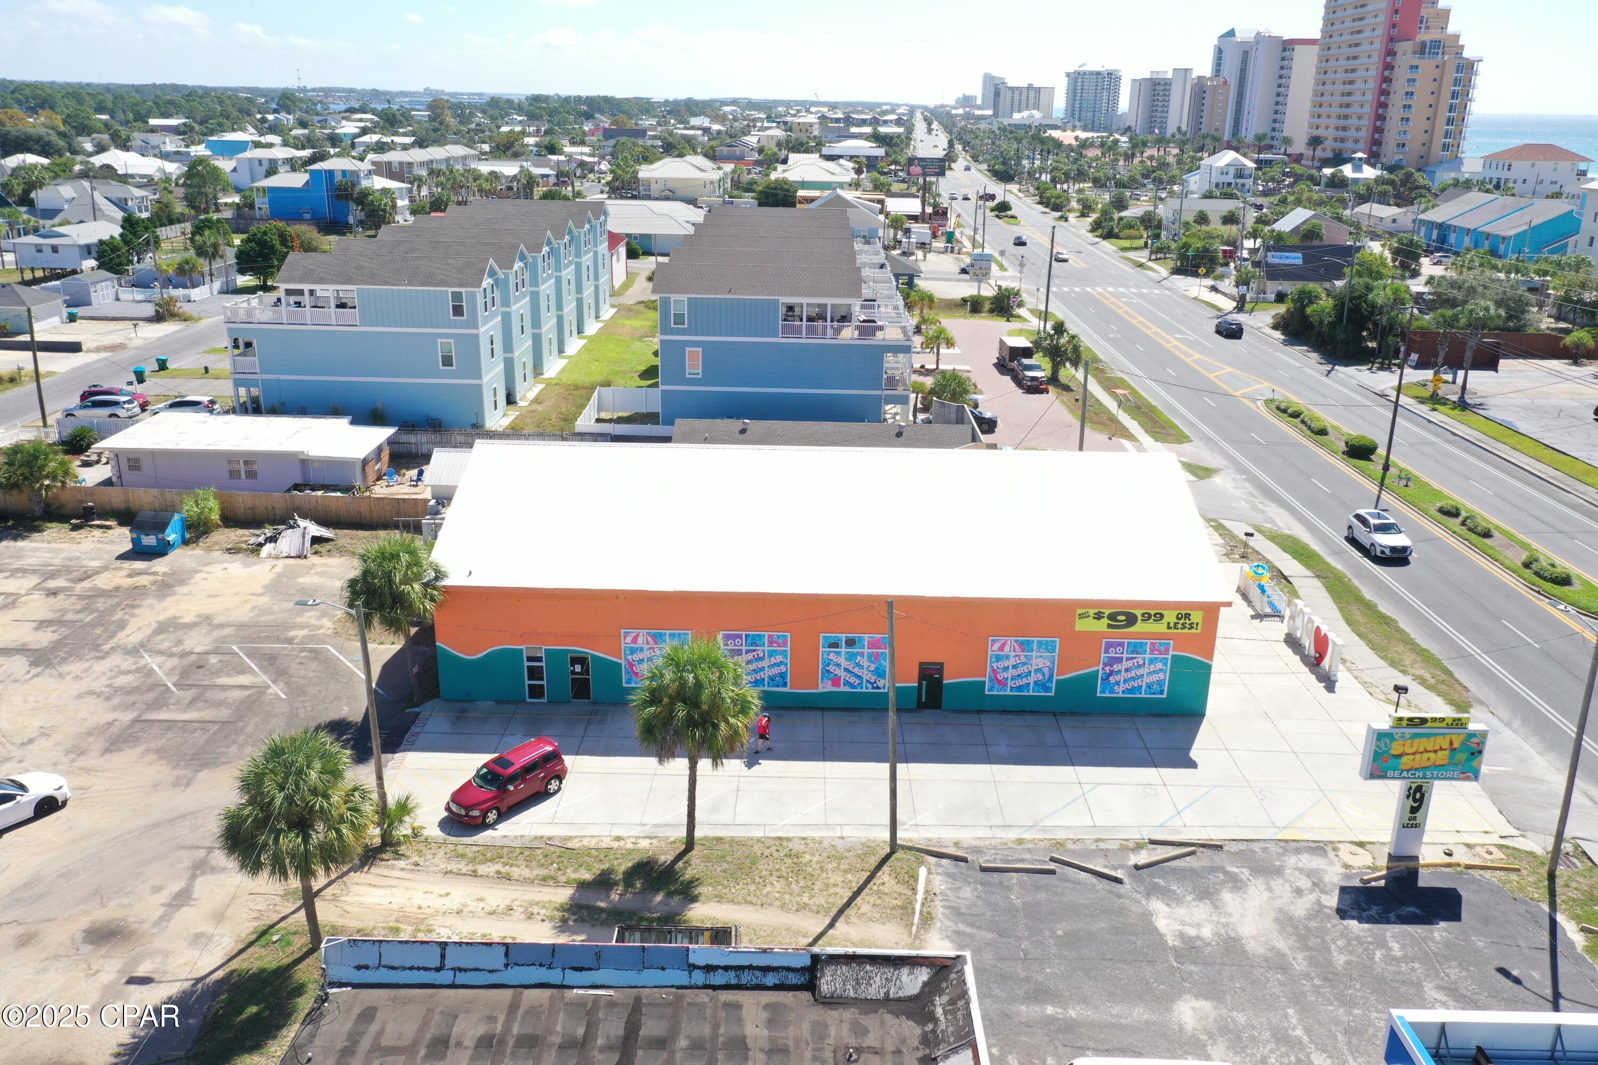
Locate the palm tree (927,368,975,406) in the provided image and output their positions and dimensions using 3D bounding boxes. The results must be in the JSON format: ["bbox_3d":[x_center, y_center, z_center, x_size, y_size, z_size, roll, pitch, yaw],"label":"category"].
[{"bbox_3d":[12.515,-11.835,101.733,3.550,3.300,3.550,1,19,0],"label":"palm tree"}]

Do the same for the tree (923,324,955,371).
[{"bbox_3d":[13.159,-17.338,116.483,3.085,4.229,3.085,1,19,0],"label":"tree"}]

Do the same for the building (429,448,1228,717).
[{"bbox_3d":[1.161,0.158,58.950,32.437,8.756,19.204,1,19,0],"label":"building"}]

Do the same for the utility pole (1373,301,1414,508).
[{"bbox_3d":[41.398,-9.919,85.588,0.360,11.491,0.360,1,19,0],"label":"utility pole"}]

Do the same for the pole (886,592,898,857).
[{"bbox_3d":[3.038,6.465,40.426,0.279,9.154,0.279,-2,19,1],"label":"pole"}]

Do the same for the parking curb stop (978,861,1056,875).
[{"bbox_3d":[6.964,10.707,39.454,2.396,0.155,0.175,1,19,2],"label":"parking curb stop"}]

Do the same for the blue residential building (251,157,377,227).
[{"bbox_3d":[-89.131,-63.026,229.492,19.000,11.400,9.500,1,19,0],"label":"blue residential building"}]

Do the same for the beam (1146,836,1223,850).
[{"bbox_3d":[13.215,10.654,42.435,2.443,0.130,0.140,3,19,6],"label":"beam"}]

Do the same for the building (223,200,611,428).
[{"bbox_3d":[-32.338,-23.806,120.723,19.104,12.040,61.988,1,19,0],"label":"building"}]

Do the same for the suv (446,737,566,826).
[{"bbox_3d":[-10.070,8.509,42.751,1.760,1.630,4.475,16,25,38],"label":"suv"}]

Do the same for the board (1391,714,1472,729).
[{"bbox_3d":[19.872,5.952,39.130,2.420,0.400,0.200,1,19,-1],"label":"board"}]

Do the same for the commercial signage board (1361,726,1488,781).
[{"bbox_3d":[20.682,7.289,41.116,3.781,1.920,0.448,1,19,0],"label":"commercial signage board"}]

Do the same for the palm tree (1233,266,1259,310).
[{"bbox_3d":[53.650,-29.487,149.545,2.896,5.095,2.896,1,19,0],"label":"palm tree"}]

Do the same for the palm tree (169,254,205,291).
[{"bbox_3d":[-71.330,-30.057,145.823,3.224,4.841,3.224,1,19,0],"label":"palm tree"}]

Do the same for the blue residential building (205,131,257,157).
[{"bbox_3d":[-202.565,-138.304,443.757,15.920,8.955,12.935,1,19,0],"label":"blue residential building"}]

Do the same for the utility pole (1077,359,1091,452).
[{"bbox_3d":[18.321,-6.895,80.132,0.300,8.498,0.300,1,19,0],"label":"utility pole"}]

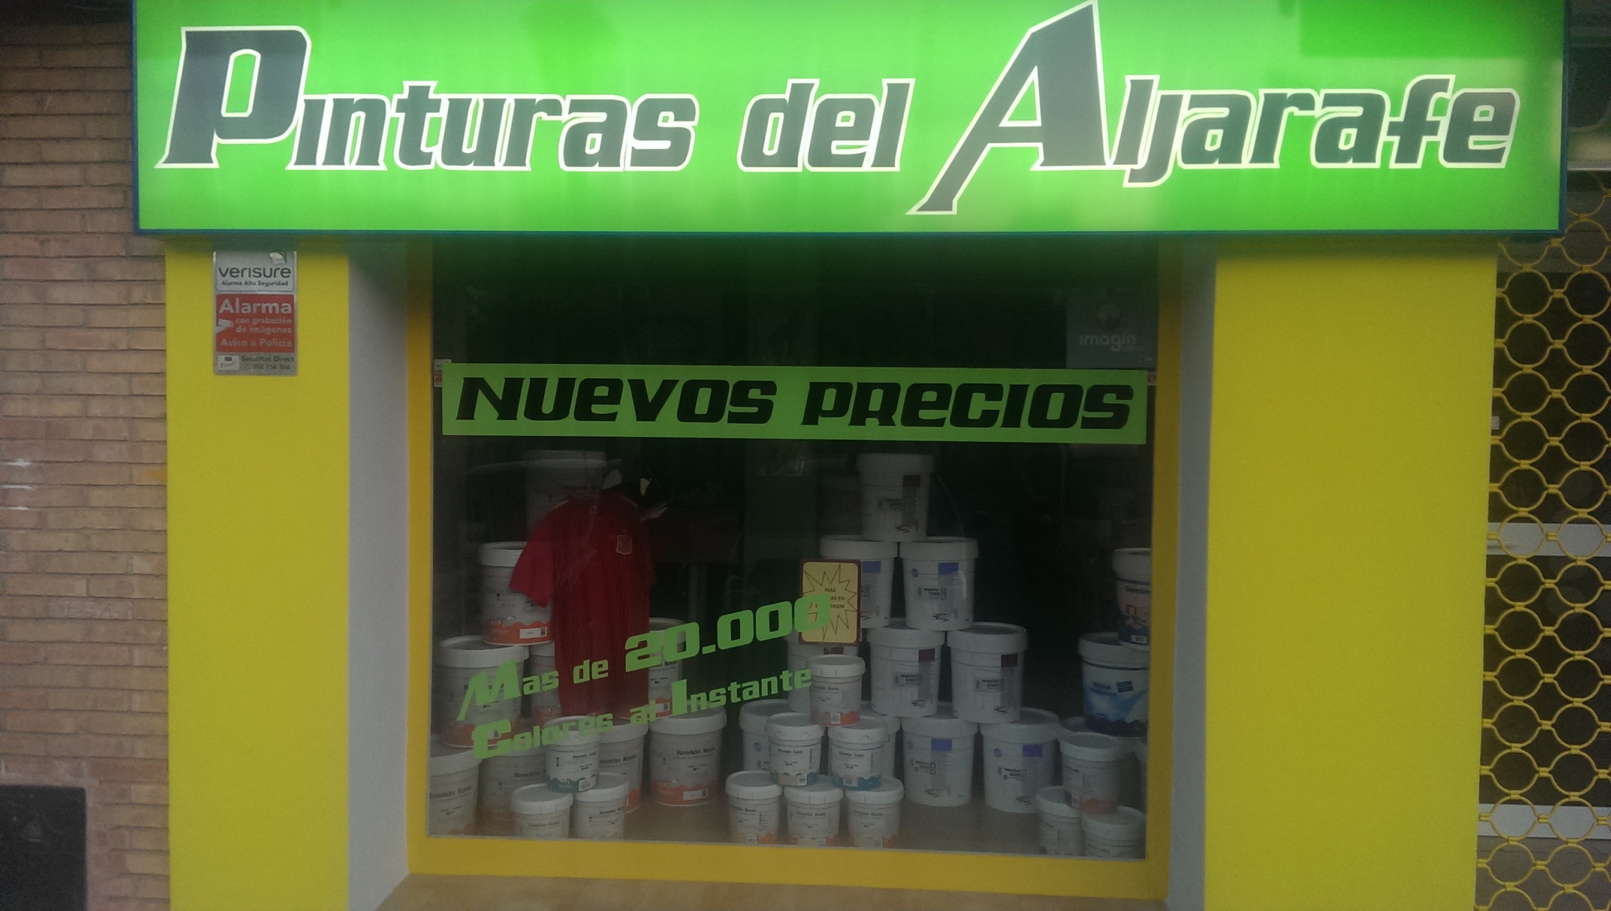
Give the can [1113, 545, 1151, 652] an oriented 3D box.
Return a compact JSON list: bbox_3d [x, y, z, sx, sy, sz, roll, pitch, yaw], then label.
[{"bbox_3d":[1.224,0.501,4.190,0.293,0.321,0.293,1,2,16],"label":"can"}]

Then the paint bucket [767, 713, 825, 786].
[{"bbox_3d":[-0.032,0.976,3.961,0.191,0.199,0.191,1,1,8],"label":"paint bucket"}]

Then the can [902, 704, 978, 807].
[{"bbox_3d":[0.498,1.109,4.454,0.290,0.319,0.290,1,1,10],"label":"can"}]

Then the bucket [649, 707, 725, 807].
[{"bbox_3d":[-0.441,1.118,4.499,0.294,0.324,0.294,1,2,0],"label":"bucket"}]

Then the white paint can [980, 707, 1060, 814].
[{"bbox_3d":[0.782,1.114,4.385,0.290,0.319,0.290,1,1,13],"label":"white paint can"}]

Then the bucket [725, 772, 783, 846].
[{"bbox_3d":[-0.171,1.188,4.011,0.195,0.202,0.195,1,2,-2],"label":"bucket"}]

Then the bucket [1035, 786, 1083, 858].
[{"bbox_3d":[0.851,1.210,3.901,0.194,0.205,0.194,1,2,0],"label":"bucket"}]

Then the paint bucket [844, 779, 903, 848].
[{"bbox_3d":[0.227,1.179,3.924,0.191,0.199,0.191,1,1,0],"label":"paint bucket"}]

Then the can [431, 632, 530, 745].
[{"bbox_3d":[-1.085,0.797,4.048,0.293,0.321,0.293,0,2,-15],"label":"can"}]

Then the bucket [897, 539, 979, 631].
[{"bbox_3d":[0.495,0.472,4.440,0.290,0.319,0.290,1,1,9],"label":"bucket"}]

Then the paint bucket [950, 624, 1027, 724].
[{"bbox_3d":[0.673,0.806,4.436,0.293,0.321,0.293,1,2,9],"label":"paint bucket"}]

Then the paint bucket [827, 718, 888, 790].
[{"bbox_3d":[0.174,0.994,3.998,0.194,0.205,0.194,1,2,0],"label":"paint bucket"}]

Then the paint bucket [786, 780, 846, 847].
[{"bbox_3d":[0.028,1.176,3.929,0.191,0.199,0.191,1,1,0],"label":"paint bucket"}]

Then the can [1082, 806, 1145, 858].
[{"bbox_3d":[0.955,1.217,3.711,0.194,0.205,0.194,1,2,0],"label":"can"}]

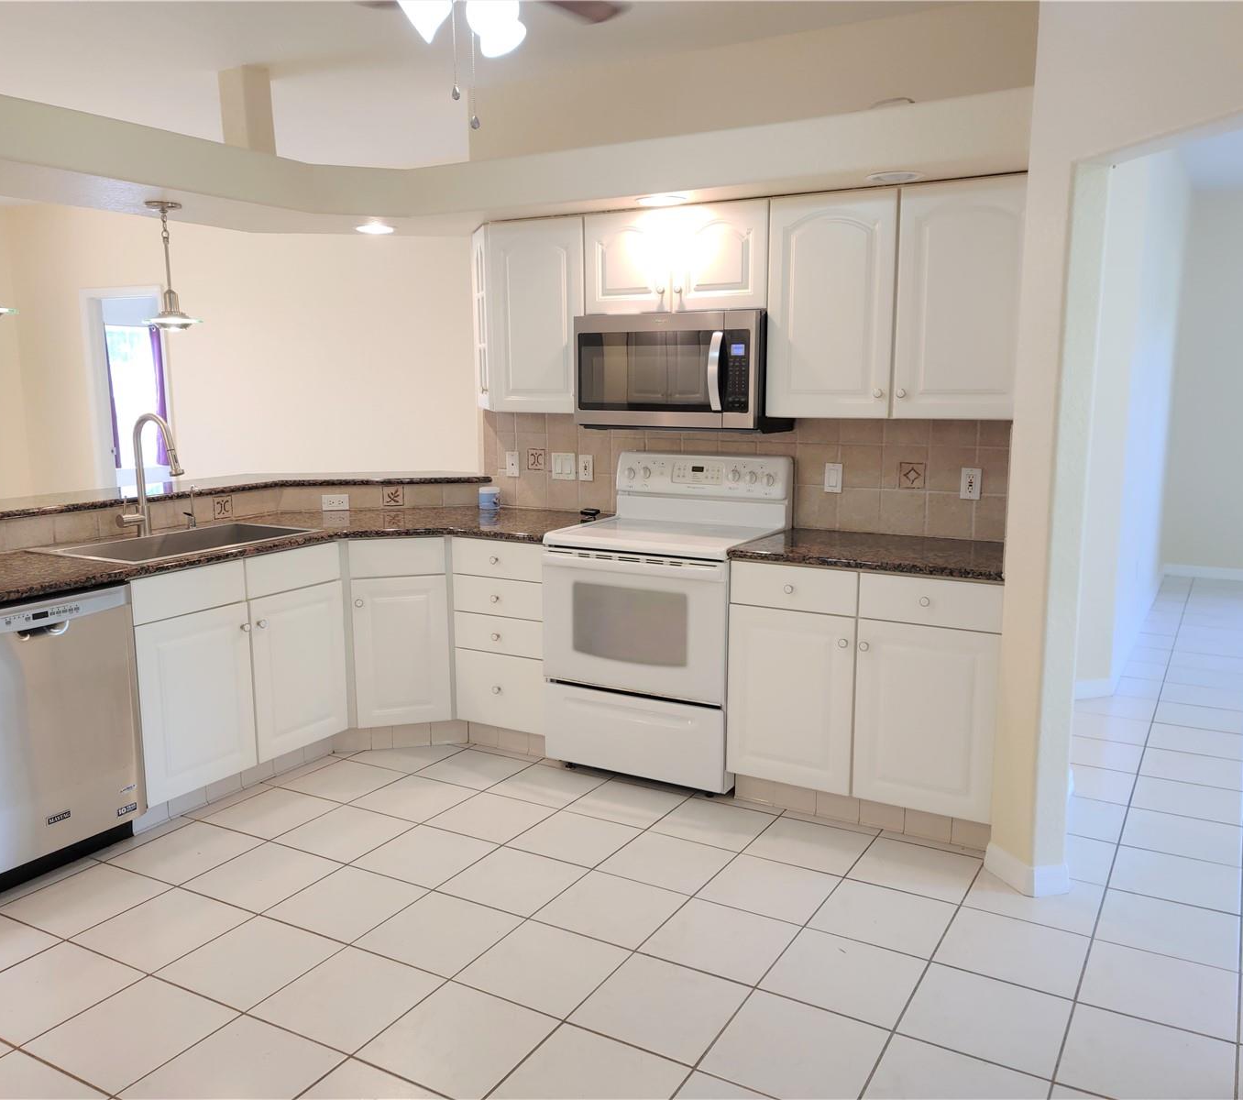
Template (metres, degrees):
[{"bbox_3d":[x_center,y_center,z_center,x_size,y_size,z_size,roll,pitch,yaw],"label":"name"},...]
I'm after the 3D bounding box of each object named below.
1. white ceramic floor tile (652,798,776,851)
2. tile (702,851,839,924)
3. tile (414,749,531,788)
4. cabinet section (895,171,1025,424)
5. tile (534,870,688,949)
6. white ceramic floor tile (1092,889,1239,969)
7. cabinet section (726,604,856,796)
[{"bbox_3d":[0.316,0.936,3.745,0.341,0.010,0.341,6,11,30],"label":"white ceramic floor tile"},{"bbox_3d":[0.446,1.016,3.313,0.340,0.012,0.340,5,11,29],"label":"tile"},{"bbox_3d":[-0.571,0.854,4.261,0.343,0.010,0.343,6,11,29],"label":"tile"},{"bbox_3d":[1.191,-0.821,3.699,0.451,0.750,0.320,5,11,29],"label":"cabinet section"},{"bbox_3d":[-0.027,1.033,3.167,0.341,0.010,0.341,6,11,30],"label":"tile"},{"bbox_3d":[1.528,1.058,3.074,0.343,0.010,0.343,6,11,29],"label":"white ceramic floor tile"},{"bbox_3d":[0.707,0.468,3.985,0.449,0.609,0.550,5,11,29],"label":"cabinet section"}]

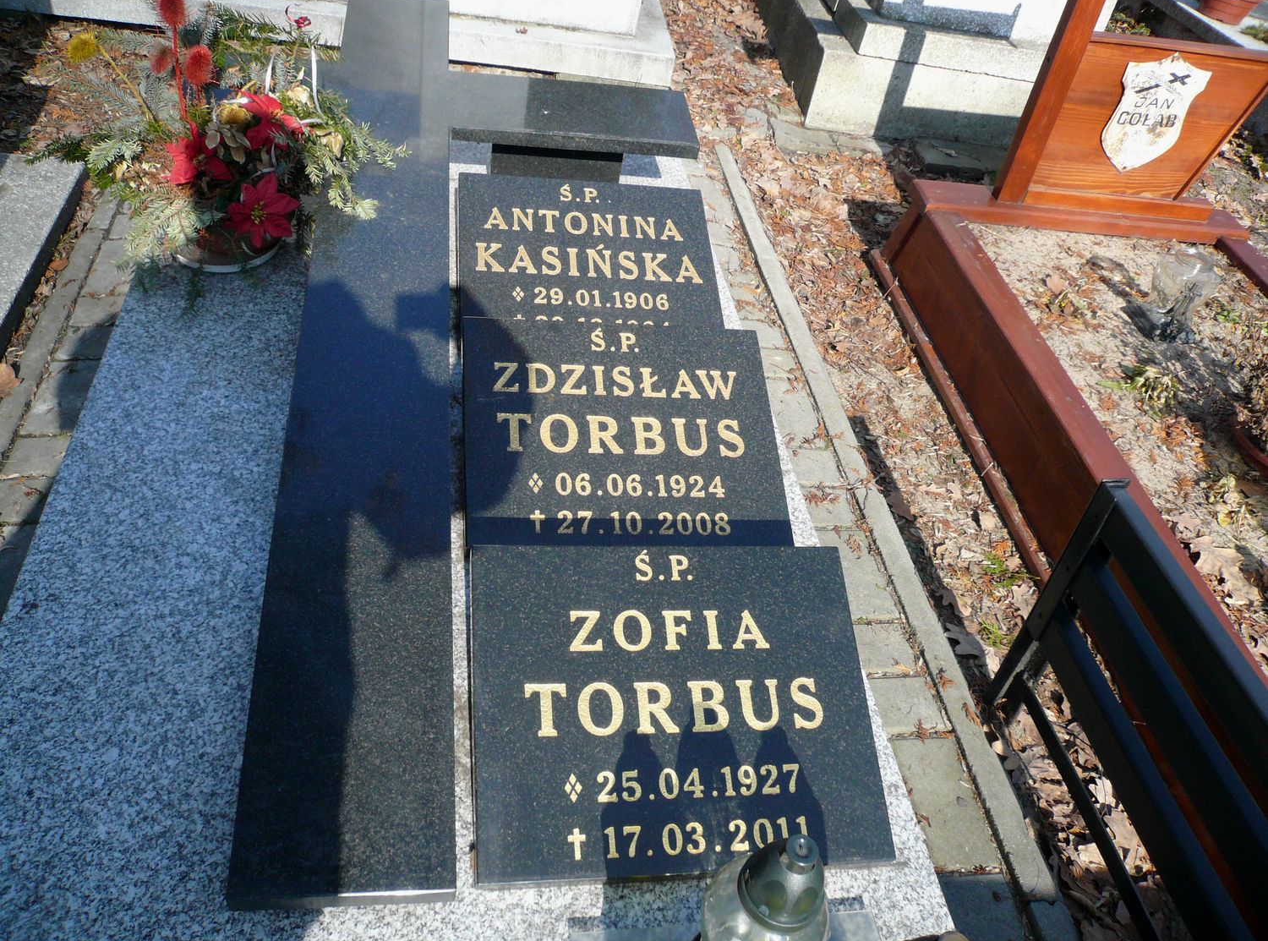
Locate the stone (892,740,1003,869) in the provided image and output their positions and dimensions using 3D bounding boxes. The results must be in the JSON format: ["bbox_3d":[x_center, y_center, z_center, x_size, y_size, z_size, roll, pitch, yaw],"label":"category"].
[{"bbox_3d":[0.418,0.479,1.432,0.100,0.060,0.194,1,43,-12],"label":"stone"}]

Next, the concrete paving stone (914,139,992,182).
[{"bbox_3d":[0.909,-0.873,2.938,0.215,0.055,0.145,1,43,-12],"label":"concrete paving stone"}]

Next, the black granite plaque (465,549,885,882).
[{"bbox_3d":[0.048,0.267,1.189,0.457,0.025,0.378,1,62,-10],"label":"black granite plaque"}]

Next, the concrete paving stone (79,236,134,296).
[{"bbox_3d":[-1.006,-0.374,2.024,0.100,0.060,0.194,1,43,-12],"label":"concrete paving stone"}]

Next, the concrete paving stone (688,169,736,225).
[{"bbox_3d":[0.188,-0.656,2.601,0.100,0.060,0.209,1,43,-12],"label":"concrete paving stone"}]

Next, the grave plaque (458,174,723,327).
[{"bbox_3d":[-0.076,-0.358,1.798,0.447,0.030,0.363,0,62,-13],"label":"grave plaque"}]

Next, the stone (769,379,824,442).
[{"bbox_3d":[0.304,-0.093,2.022,0.100,0.060,0.201,1,43,-12],"label":"stone"}]

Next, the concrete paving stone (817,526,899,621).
[{"bbox_3d":[0.361,0.195,1.725,0.100,0.060,0.192,1,43,-12],"label":"concrete paving stone"}]

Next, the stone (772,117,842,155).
[{"bbox_3d":[0.481,-0.925,2.914,0.195,0.060,0.160,1,43,-12],"label":"stone"}]

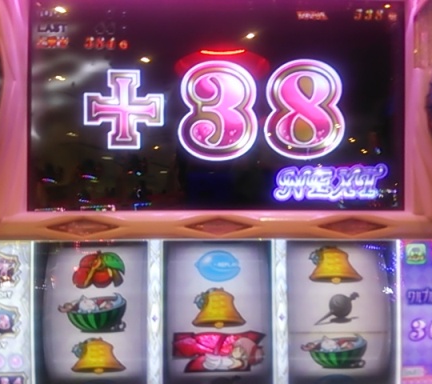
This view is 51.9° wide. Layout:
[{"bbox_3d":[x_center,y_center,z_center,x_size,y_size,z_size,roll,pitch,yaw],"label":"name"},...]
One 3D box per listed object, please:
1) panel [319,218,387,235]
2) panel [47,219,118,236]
[{"bbox_3d":[0.117,0.029,0.378,0.059,0.015,0.010,0,3,-4],"label":"panel"},{"bbox_3d":[-0.109,0.029,0.363,0.059,0.015,0.010,0,3,-4],"label":"panel"}]

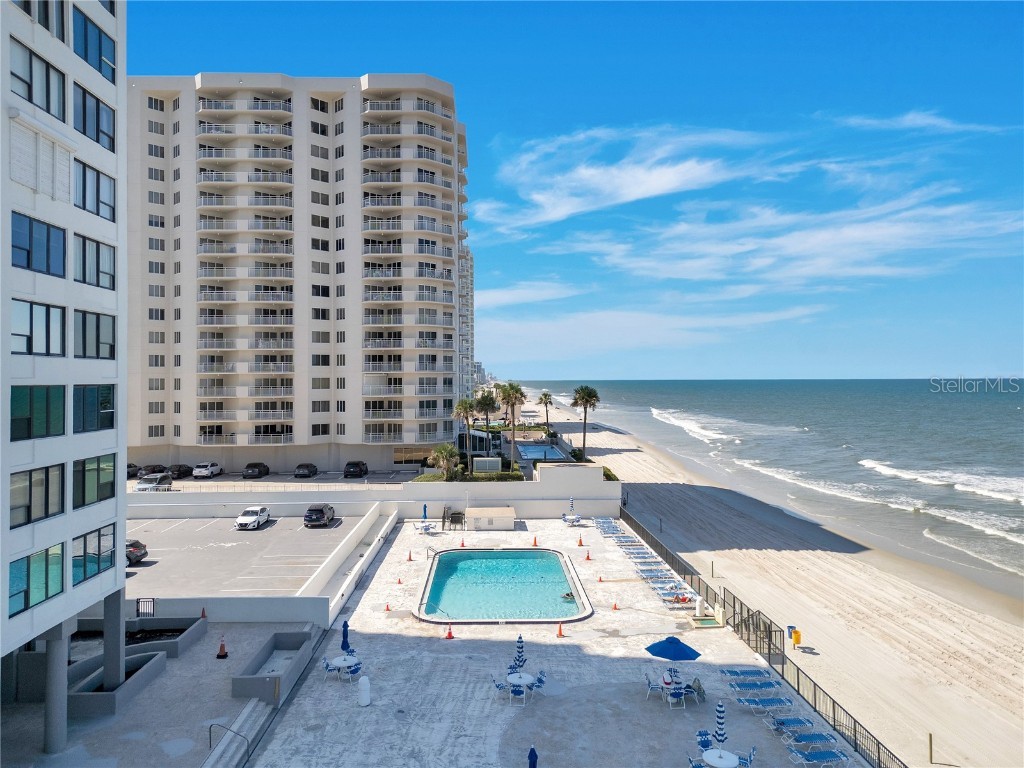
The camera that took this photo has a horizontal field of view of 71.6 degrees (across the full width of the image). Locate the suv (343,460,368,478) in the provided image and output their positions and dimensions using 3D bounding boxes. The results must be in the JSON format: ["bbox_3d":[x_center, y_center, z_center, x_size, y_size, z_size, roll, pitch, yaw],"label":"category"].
[{"bbox_3d":[-17.250,9.442,79.100,1.880,1.680,4.600,0,0,-2],"label":"suv"}]

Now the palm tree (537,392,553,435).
[{"bbox_3d":[6.317,5.782,138.000,3.000,8.261,3.000,0,0,-3],"label":"palm tree"}]

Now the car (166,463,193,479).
[{"bbox_3d":[-36.050,9.631,78.400,1.830,1.440,4.750,0,0,-2],"label":"car"}]

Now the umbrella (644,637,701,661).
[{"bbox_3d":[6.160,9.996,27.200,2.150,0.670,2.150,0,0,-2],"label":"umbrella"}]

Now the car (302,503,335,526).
[{"bbox_3d":[-16.331,11.081,60.815,1.870,1.660,4.650,0,0,-3],"label":"car"}]

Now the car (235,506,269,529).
[{"bbox_3d":[-21.785,11.208,60.192,1.850,1.450,4.850,0,0,-3],"label":"car"}]

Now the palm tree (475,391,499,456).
[{"bbox_3d":[-3.088,5.263,89.500,3.000,9.265,3.000,0,0,-3],"label":"palm tree"}]

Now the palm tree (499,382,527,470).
[{"bbox_3d":[0.150,4.423,65.300,2.600,9.200,2.600,0,0,-2],"label":"palm tree"}]

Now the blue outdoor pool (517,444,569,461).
[{"bbox_3d":[4.100,10.791,105.500,6.000,1.350,20.300,0,0,-2],"label":"blue outdoor pool"}]

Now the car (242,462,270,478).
[{"bbox_3d":[-27.965,9.427,78.270,1.880,1.480,4.850,0,0,-3],"label":"car"}]

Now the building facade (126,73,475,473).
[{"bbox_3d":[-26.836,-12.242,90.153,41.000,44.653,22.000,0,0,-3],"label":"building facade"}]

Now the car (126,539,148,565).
[{"bbox_3d":[-26.600,11.199,46.800,4.550,1.500,1.830,0,0,-3],"label":"car"}]

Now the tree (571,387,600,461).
[{"bbox_3d":[8.950,5.331,87.500,3.600,10.200,3.600,0,0,-2],"label":"tree"}]

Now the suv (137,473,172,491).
[{"bbox_3d":[-33.750,9.594,66.600,1.870,1.670,4.600,0,0,-2],"label":"suv"}]

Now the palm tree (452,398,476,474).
[{"bbox_3d":[-5.185,5.812,77.500,2.700,8.569,2.700,0,0,-3],"label":"palm tree"}]

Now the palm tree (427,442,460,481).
[{"bbox_3d":[-6.300,7.191,65.800,3.100,3.700,3.100,0,0,-2],"label":"palm tree"}]

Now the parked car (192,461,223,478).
[{"bbox_3d":[-33.357,9.360,78.299,1.880,1.650,4.650,0,0,-3],"label":"parked car"}]

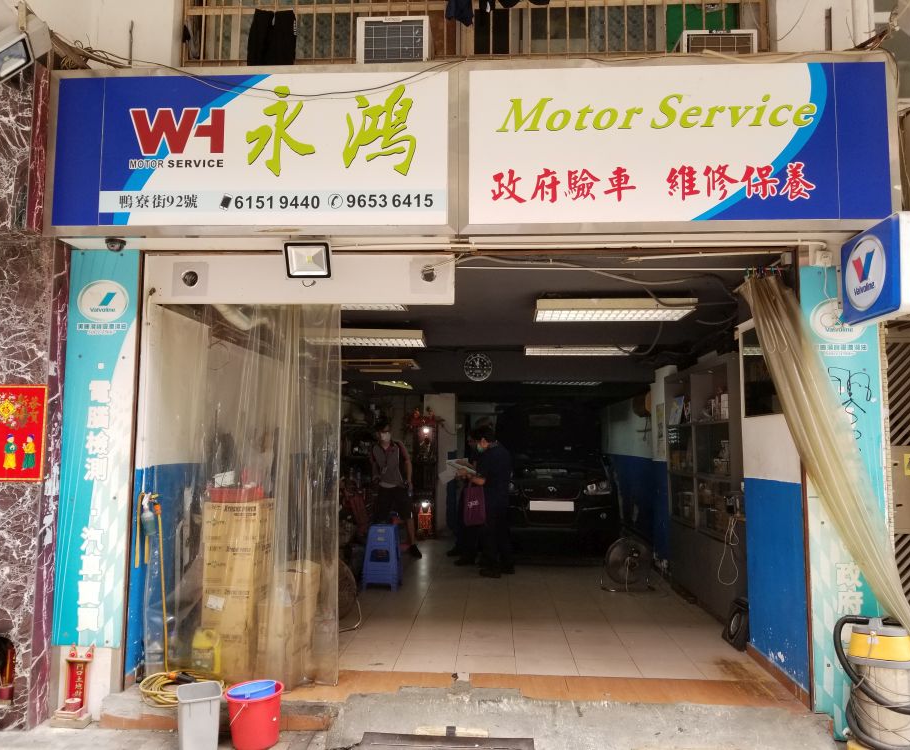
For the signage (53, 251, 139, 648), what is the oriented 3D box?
[{"bbox_3d":[-2.196,0.426,4.595,0.437,2.411,0.030,0,-5,3],"label":"signage"}]

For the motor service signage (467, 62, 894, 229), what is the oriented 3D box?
[{"bbox_3d":[1.262,-1.310,4.347,2.360,0.950,0.180,0,-5,3],"label":"motor service signage"}]

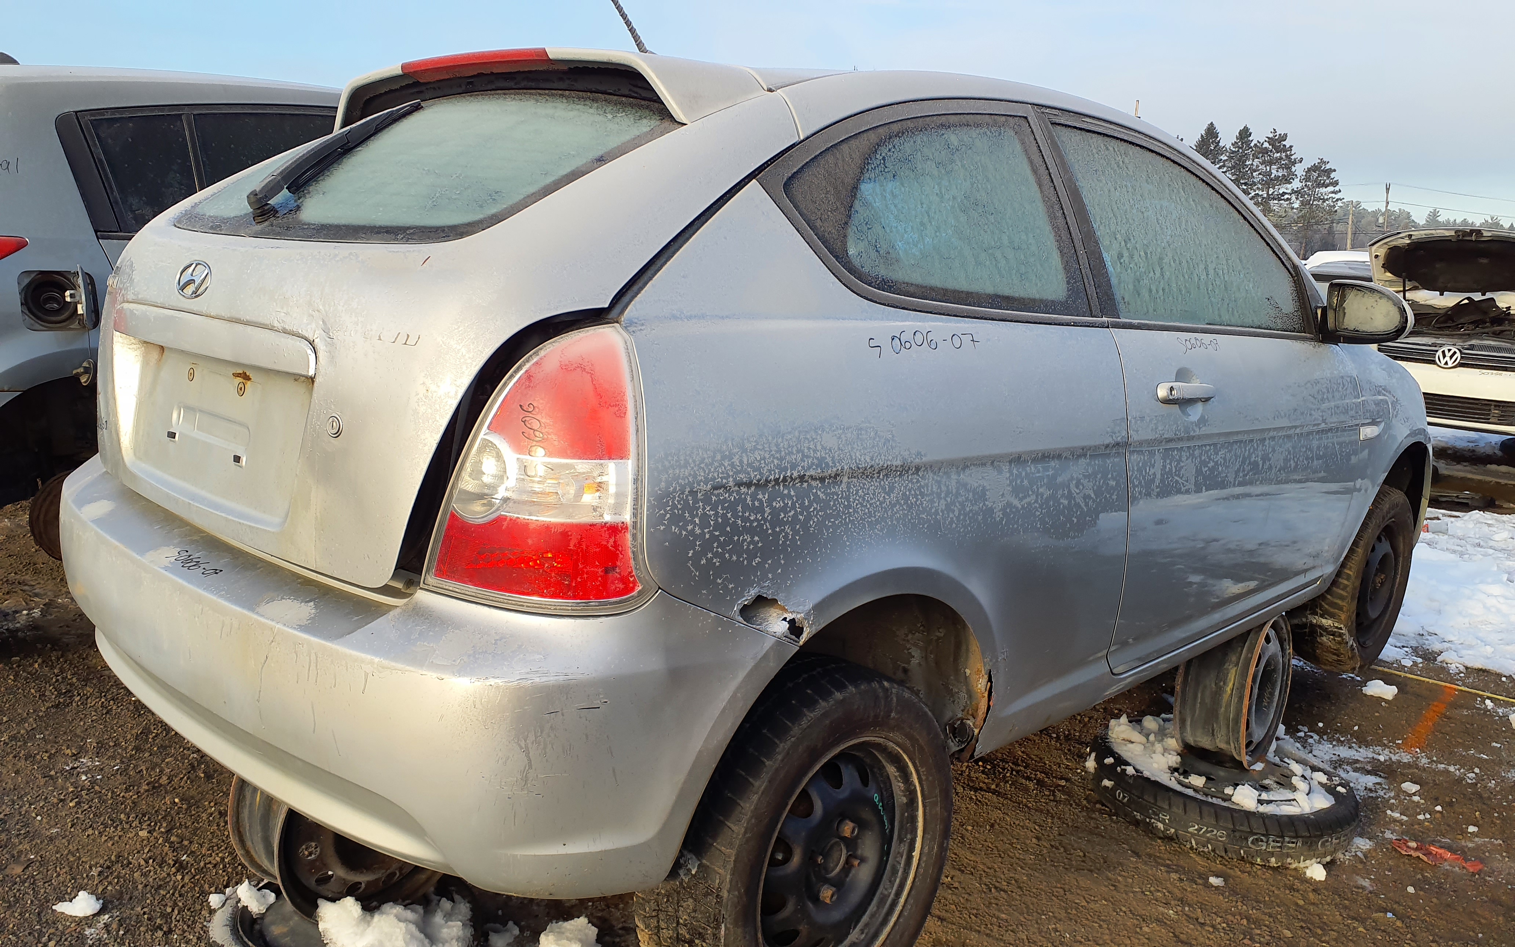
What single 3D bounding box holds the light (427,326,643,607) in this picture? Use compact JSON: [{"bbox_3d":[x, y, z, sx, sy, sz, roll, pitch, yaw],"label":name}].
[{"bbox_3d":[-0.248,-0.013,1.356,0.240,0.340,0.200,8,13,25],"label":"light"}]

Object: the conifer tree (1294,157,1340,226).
[{"bbox_3d":[47.556,-22.593,95.000,3.833,8.750,3.833,6,13,25],"label":"conifer tree"}]

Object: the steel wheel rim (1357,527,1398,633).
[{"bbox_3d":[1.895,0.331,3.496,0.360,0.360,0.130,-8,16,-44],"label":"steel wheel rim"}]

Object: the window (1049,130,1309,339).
[{"bbox_3d":[0.954,-0.510,2.431,0.960,0.410,0.060,-8,-7,-44],"label":"window"}]

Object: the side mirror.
[{"bbox_3d":[1.452,-0.381,2.658,0.130,0.150,0.210,-8,16,-44],"label":"side mirror"}]

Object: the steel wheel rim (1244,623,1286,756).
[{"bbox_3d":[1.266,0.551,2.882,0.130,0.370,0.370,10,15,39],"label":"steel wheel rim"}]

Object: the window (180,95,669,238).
[{"bbox_3d":[-0.591,-0.524,1.875,1.110,0.080,0.540,14,46,44],"label":"window"}]

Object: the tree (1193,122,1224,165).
[{"bbox_3d":[38.579,-24.257,95.000,4.236,11.529,4.236,5,12,21],"label":"tree"}]

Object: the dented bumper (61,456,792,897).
[{"bbox_3d":[-0.745,0.213,1.907,0.570,0.430,1.690,-8,16,-44],"label":"dented bumper"}]

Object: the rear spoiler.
[{"bbox_3d":[-0.406,-0.677,2.021,0.310,0.150,1.130,-8,16,-44],"label":"rear spoiler"}]

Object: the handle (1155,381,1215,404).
[{"bbox_3d":[0.843,-0.158,2.179,0.225,0.042,0.050,-8,16,-44],"label":"handle"}]

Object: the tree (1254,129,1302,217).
[{"bbox_3d":[44.025,-23.904,95.000,4.438,11.220,4.438,5,13,24],"label":"tree"}]

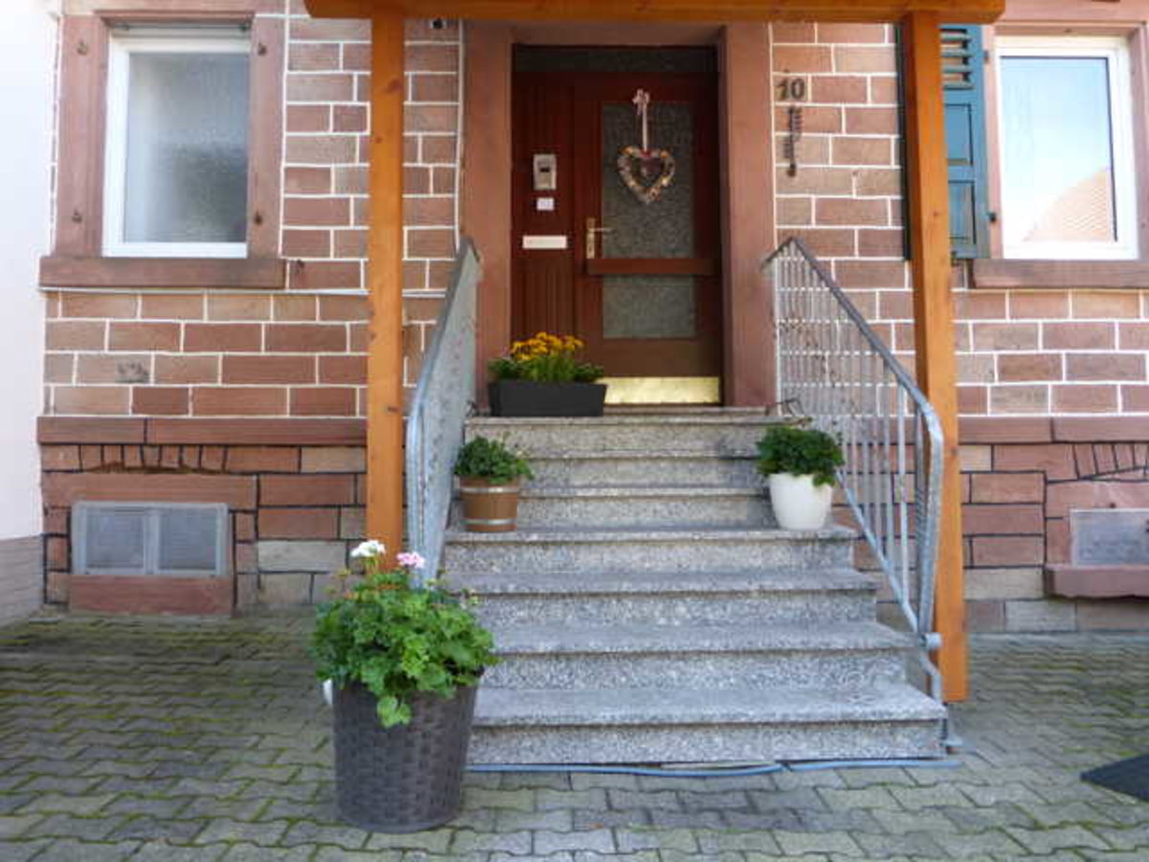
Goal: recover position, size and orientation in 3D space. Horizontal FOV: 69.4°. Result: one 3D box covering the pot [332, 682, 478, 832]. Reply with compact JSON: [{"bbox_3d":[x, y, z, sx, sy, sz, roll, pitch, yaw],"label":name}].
[{"bbox_3d":[-0.477,0.866,2.337,0.410,0.375,0.410,0,-3,-1],"label":"pot"}]

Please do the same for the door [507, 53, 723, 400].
[{"bbox_3d":[0.267,-1.314,5.248,1.311,2.283,0.090,0,-3,-1],"label":"door"}]

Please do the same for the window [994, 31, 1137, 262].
[{"bbox_3d":[3.117,-1.805,5.296,0.904,1.446,0.080,0,-3,-1],"label":"window"}]

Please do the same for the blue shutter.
[{"bbox_3d":[2.260,-1.778,5.070,0.502,1.482,0.045,0,-3,-1],"label":"blue shutter"}]

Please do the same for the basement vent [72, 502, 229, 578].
[{"bbox_3d":[-2.488,0.643,4.877,0.909,0.446,0.070,0,-3,-1],"label":"basement vent"}]

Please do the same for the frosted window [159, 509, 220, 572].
[{"bbox_3d":[-2.264,0.640,4.895,0.357,0.370,0.040,0,-3,-1],"label":"frosted window"}]

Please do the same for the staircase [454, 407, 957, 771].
[{"bbox_3d":[0.313,0.512,3.798,1.712,1.249,2.216,0,-3,-1],"label":"staircase"}]

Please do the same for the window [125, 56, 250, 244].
[{"bbox_3d":[-2.407,-1.766,5.164,0.769,1.228,0.060,0,-3,-1],"label":"window"}]

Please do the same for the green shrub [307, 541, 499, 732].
[{"bbox_3d":[-0.477,0.548,2.339,0.518,0.461,0.496,0,-3,-1],"label":"green shrub"}]

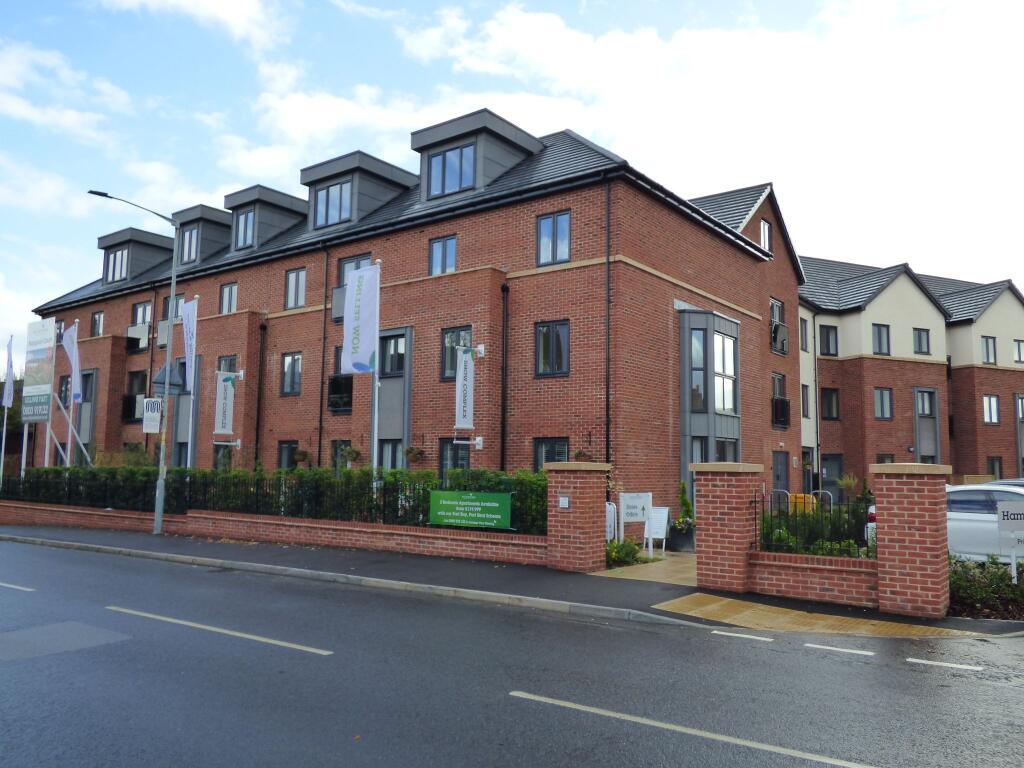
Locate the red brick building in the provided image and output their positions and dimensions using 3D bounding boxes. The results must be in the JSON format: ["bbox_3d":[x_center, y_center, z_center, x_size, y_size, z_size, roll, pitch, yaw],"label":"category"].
[{"bbox_3d":[-5.038,-1.071,32.203,30.400,12.300,16.200,-4,-7,37],"label":"red brick building"}]

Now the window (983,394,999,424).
[{"bbox_3d":[21.692,1.194,34.850,0.980,1.340,0.100,3,-7,-22],"label":"window"}]

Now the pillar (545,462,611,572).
[{"bbox_3d":[1.029,2.046,12.032,0.770,1.630,0.770,-4,-7,36],"label":"pillar"}]

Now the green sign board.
[{"bbox_3d":[-0.740,2.178,13.382,1.770,0.590,0.040,-3,-7,34],"label":"green sign board"}]

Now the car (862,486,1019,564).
[{"bbox_3d":[8.472,2.532,13.458,4.350,1.470,1.790,-2,-7,28],"label":"car"}]

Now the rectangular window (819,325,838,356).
[{"bbox_3d":[13.632,-1.839,33.123,0.980,1.340,0.100,3,-7,-22],"label":"rectangular window"}]

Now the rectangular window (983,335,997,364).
[{"bbox_3d":[21.794,-1.528,35.167,0.980,1.340,0.100,3,-7,-22],"label":"rectangular window"}]

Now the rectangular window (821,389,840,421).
[{"bbox_3d":[13.570,0.879,32.823,0.980,1.340,0.100,3,-7,-22],"label":"rectangular window"}]

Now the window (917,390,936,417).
[{"bbox_3d":[17.709,0.861,33.214,1.050,1.120,0.120,3,-6,-23],"label":"window"}]

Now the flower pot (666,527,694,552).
[{"bbox_3d":[3.476,3.073,15.237,0.520,0.480,0.520,-4,-7,36],"label":"flower pot"}]

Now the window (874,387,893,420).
[{"bbox_3d":[15.544,0.841,32.227,1.050,1.380,0.120,3,-6,-23],"label":"window"}]

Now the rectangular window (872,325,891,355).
[{"bbox_3d":[15.579,-1.840,32.504,1.020,1.370,0.120,3,-6,-23],"label":"rectangular window"}]

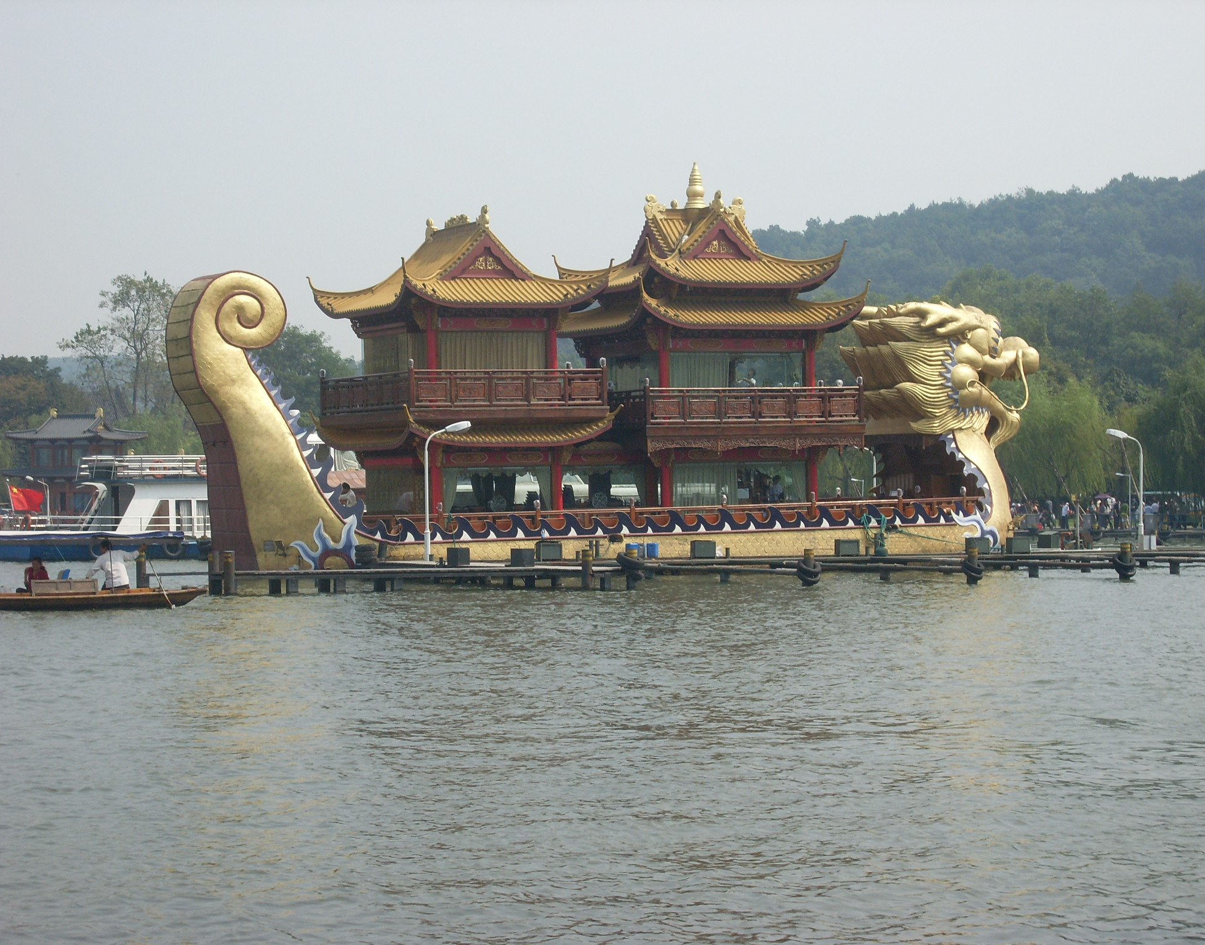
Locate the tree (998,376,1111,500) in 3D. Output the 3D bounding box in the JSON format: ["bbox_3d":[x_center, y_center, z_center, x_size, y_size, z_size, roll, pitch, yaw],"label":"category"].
[{"bbox_3d":[29.000,-1.400,188.000,7.300,9.700,7.300,0,-1,0],"label":"tree"}]

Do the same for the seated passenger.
[{"bbox_3d":[-9.840,1.850,51.000,0.600,0.800,0.500,1,-1,-41],"label":"seated passenger"}]

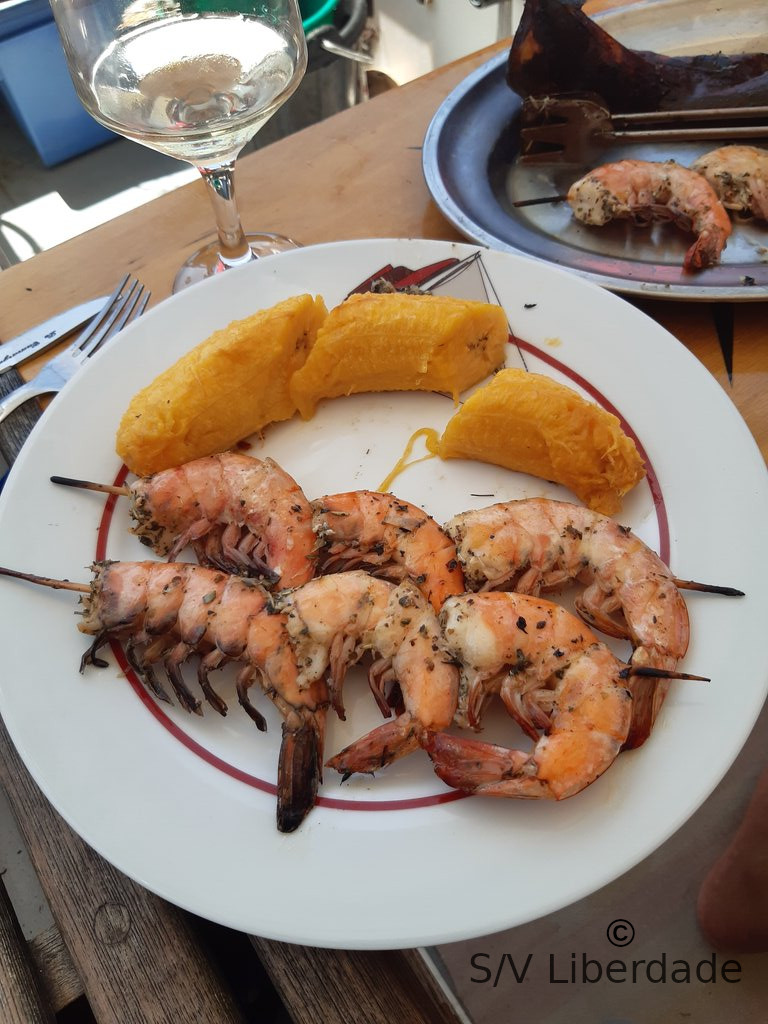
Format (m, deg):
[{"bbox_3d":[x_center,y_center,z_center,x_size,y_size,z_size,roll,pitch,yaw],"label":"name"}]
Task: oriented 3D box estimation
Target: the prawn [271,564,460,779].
[{"bbox_3d":[-0.004,0.044,0.229,0.048,0.024,0.060,-10,58,-3],"label":"prawn"}]

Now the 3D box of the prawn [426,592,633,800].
[{"bbox_3d":[0.042,0.051,0.221,0.057,0.025,0.058,5,59,7],"label":"prawn"}]

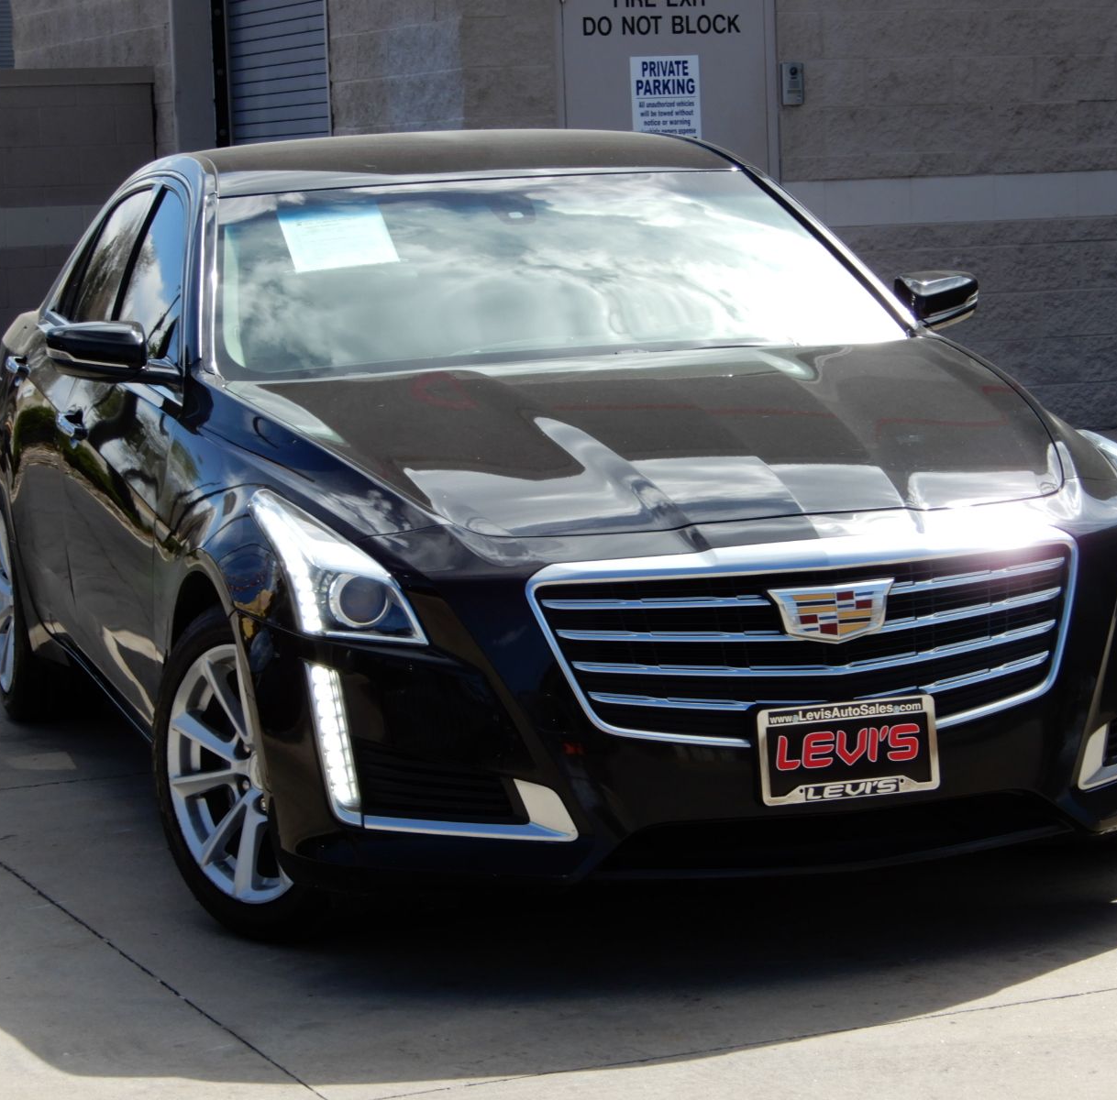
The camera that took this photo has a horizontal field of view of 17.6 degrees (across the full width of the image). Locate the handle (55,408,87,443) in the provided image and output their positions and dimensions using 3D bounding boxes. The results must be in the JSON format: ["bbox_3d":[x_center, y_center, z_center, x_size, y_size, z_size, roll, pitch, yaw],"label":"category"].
[{"bbox_3d":[-1.063,-0.276,7.860,0.065,0.055,0.220,-4,7,-16],"label":"handle"}]

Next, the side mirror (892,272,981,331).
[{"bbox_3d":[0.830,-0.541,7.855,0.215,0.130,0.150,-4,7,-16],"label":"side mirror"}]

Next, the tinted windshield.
[{"bbox_3d":[-0.028,-0.577,7.472,1.430,0.150,0.880,-4,34,-16],"label":"tinted windshield"}]

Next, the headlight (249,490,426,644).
[{"bbox_3d":[-0.389,0.029,6.226,0.200,0.250,0.550,-4,7,-16],"label":"headlight"}]

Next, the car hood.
[{"bbox_3d":[0.231,-0.231,6.679,1.480,0.220,1.300,-4,15,-16],"label":"car hood"}]

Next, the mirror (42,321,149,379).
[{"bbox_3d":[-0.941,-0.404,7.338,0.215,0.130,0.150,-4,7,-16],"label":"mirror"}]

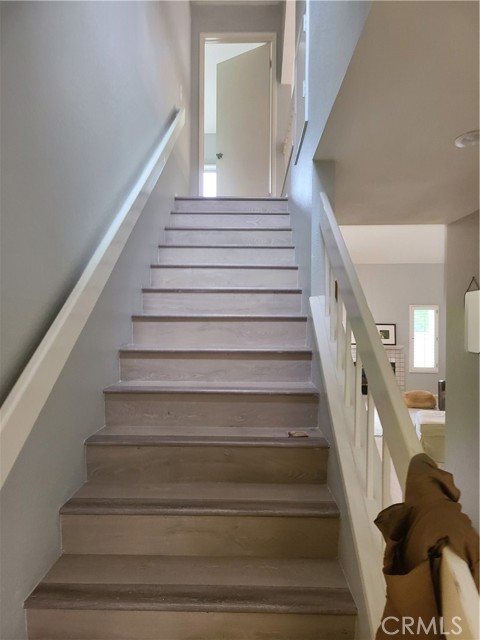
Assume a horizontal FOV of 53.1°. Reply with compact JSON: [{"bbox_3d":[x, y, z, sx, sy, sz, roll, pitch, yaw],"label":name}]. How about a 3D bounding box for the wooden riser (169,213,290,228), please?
[{"bbox_3d":[-0.085,-0.817,4.188,1.023,0.154,0.020,0,2,1],"label":"wooden riser"}]

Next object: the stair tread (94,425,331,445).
[{"bbox_3d":[-0.137,0.523,2.160,1.023,0.028,0.302,0,2,1],"label":"stair tread"}]

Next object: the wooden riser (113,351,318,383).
[{"bbox_3d":[-0.131,0.268,2.677,1.059,0.160,0.022,0,0,1],"label":"wooden riser"}]

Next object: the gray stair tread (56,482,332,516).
[{"bbox_3d":[-0.144,0.703,1.893,1.023,0.028,0.302,0,2,1],"label":"gray stair tread"}]

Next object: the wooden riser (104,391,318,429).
[{"bbox_3d":[-0.133,0.440,2.318,1.023,0.154,0.020,0,2,1],"label":"wooden riser"}]

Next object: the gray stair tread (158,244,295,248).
[{"bbox_3d":[-0.100,-0.565,3.892,1.059,0.030,0.308,0,0,1],"label":"gray stair tread"}]

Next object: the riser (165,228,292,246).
[{"bbox_3d":[-0.095,-0.672,4.057,1.059,0.160,0.022,0,0,1],"label":"riser"}]

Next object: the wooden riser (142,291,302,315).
[{"bbox_3d":[-0.113,-0.099,3.119,1.023,0.154,0.020,0,2,1],"label":"wooden riser"}]

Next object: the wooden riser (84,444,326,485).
[{"bbox_3d":[-0.146,0.640,2.125,1.059,0.160,0.022,0,0,1],"label":"wooden riser"}]

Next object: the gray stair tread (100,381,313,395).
[{"bbox_3d":[-0.130,0.344,2.427,1.023,0.028,0.302,0,2,1],"label":"gray stair tread"}]

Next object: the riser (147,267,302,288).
[{"bbox_3d":[-0.110,-0.289,3.505,1.059,0.160,0.022,0,0,1],"label":"riser"}]

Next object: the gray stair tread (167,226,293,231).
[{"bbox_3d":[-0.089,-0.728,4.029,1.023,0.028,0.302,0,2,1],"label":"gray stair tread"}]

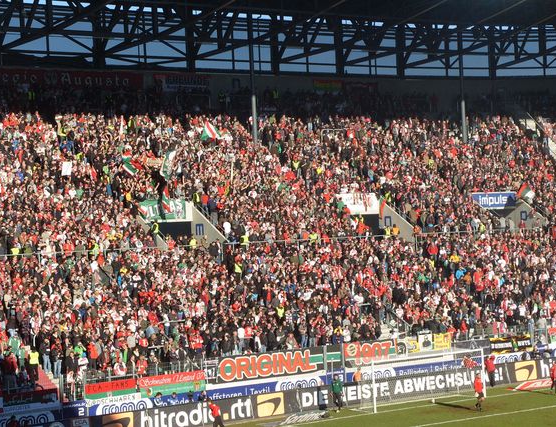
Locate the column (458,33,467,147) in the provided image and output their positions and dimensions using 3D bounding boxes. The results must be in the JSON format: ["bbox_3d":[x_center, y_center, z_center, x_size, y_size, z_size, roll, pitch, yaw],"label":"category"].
[{"bbox_3d":[14.643,-9.531,110.488,0.380,10.020,0.380,-2,-2,-26],"label":"column"}]

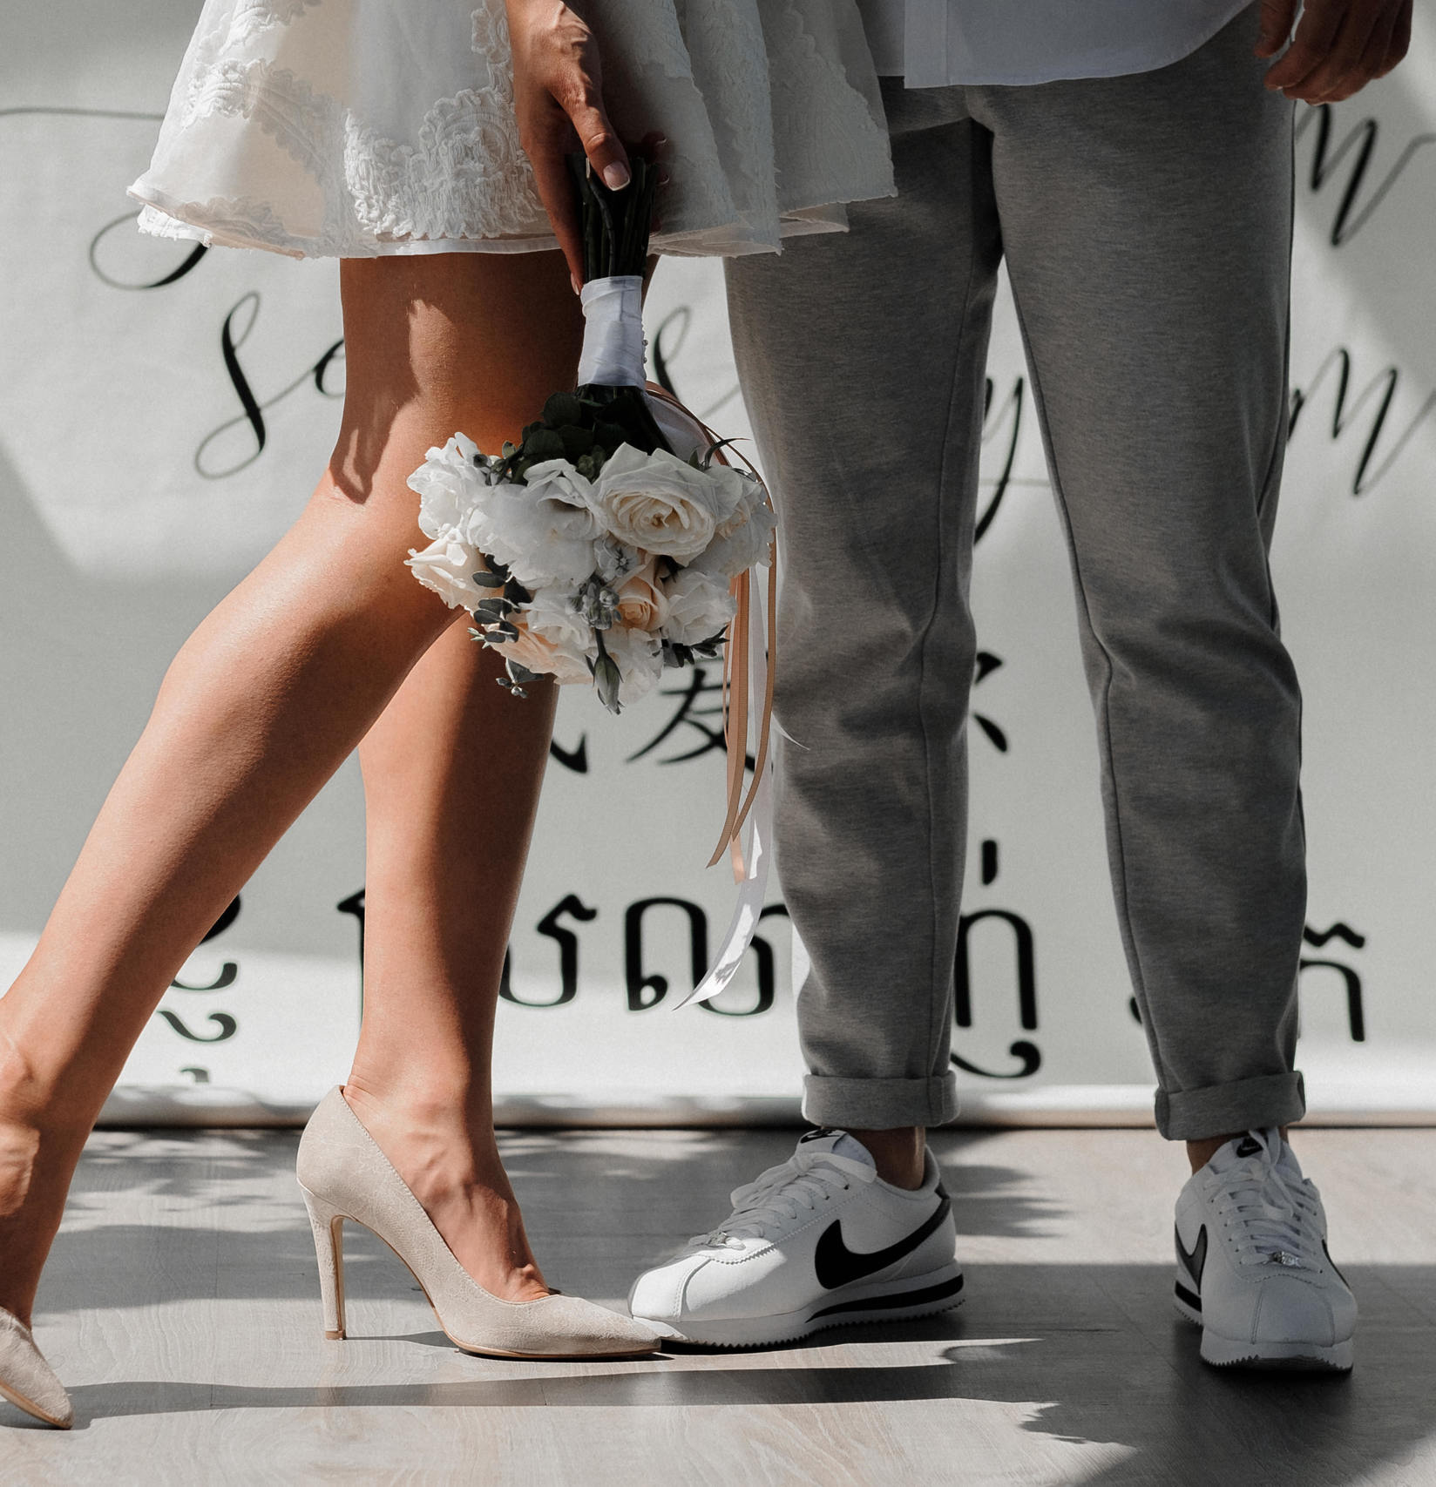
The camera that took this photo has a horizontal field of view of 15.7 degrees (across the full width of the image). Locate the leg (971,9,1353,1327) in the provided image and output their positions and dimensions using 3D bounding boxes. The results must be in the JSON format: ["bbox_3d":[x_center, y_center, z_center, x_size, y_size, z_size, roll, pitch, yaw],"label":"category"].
[{"bbox_3d":[0.308,-0.049,3.533,0.230,0.910,0.290,0,5,-3],"label":"leg"}]

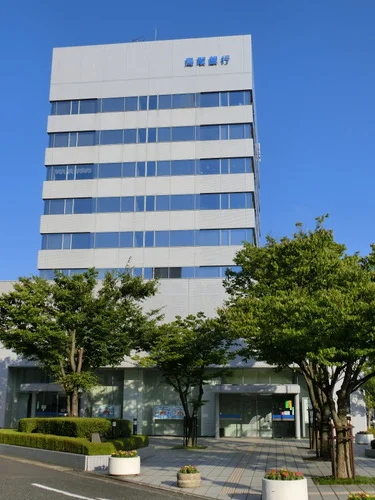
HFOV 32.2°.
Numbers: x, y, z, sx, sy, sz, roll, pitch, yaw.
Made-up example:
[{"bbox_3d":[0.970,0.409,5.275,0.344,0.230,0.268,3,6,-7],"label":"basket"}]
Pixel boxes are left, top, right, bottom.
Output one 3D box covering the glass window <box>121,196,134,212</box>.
[{"bbox_3d":[-5.588,-4.283,61.404,1.331,1.553,0.120,-1,-15,7],"label":"glass window"}]

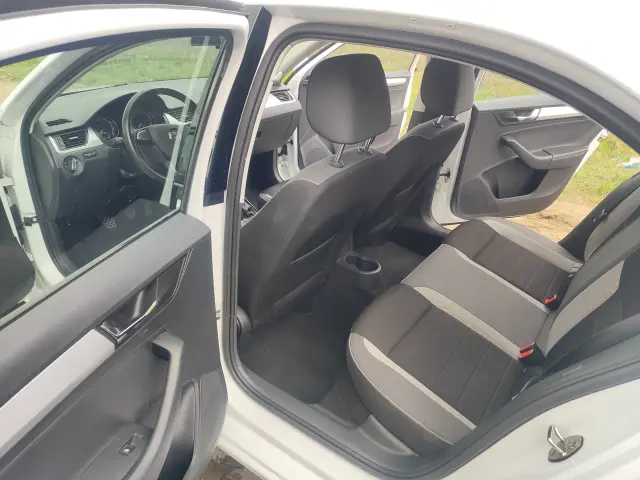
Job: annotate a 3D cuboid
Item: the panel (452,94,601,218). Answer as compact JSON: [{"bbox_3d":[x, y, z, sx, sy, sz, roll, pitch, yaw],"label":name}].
[{"bbox_3d":[1.146,-0.429,2.399,0.870,0.665,0.100,-6,30,-18],"label":"panel"}]

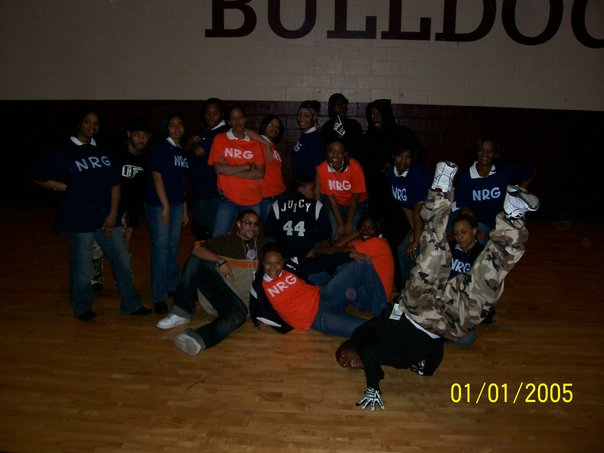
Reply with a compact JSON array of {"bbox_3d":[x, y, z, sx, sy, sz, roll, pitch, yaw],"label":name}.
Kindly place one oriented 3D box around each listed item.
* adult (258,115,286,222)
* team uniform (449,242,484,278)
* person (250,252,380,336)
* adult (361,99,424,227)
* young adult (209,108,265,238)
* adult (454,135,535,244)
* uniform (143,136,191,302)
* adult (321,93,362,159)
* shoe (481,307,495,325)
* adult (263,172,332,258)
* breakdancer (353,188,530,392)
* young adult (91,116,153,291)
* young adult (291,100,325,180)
[{"bbox_3d":[-0.307,-0.199,5.287,0.420,1.570,0.280,-5,14,-24],"label":"adult"},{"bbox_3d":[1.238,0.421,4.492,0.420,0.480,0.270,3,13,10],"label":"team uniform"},{"bbox_3d":[0.127,0.497,4.551,1.000,0.550,0.520,-1,13,-10],"label":"person"},{"bbox_3d":[0.832,-0.309,5.514,0.560,1.720,0.360,4,13,12],"label":"adult"},{"bbox_3d":[-0.604,-0.263,5.475,0.520,1.660,0.360,0,13,-5],"label":"young adult"},{"bbox_3d":[1.544,-0.012,4.861,0.600,1.450,0.460,1,13,0],"label":"adult"},{"bbox_3d":[-1.096,-0.038,4.834,0.400,1.330,0.270,-10,17,-41],"label":"uniform"},{"bbox_3d":[0.409,-0.463,6.144,0.500,1.800,0.360,2,13,5],"label":"adult"},{"bbox_3d":[1.490,0.694,4.791,0.100,0.110,0.260,-2,13,-12],"label":"shoe"},{"bbox_3d":[-0.037,0.127,4.950,0.530,1.090,0.550,1,13,0],"label":"adult"},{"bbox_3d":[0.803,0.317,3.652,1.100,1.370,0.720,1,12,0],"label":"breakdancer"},{"bbox_3d":[-1.556,-0.168,5.173,0.530,1.570,0.420,-1,13,-10],"label":"young adult"},{"bbox_3d":[0.073,-0.350,5.812,0.340,1.710,0.450,-8,15,-34],"label":"young adult"}]

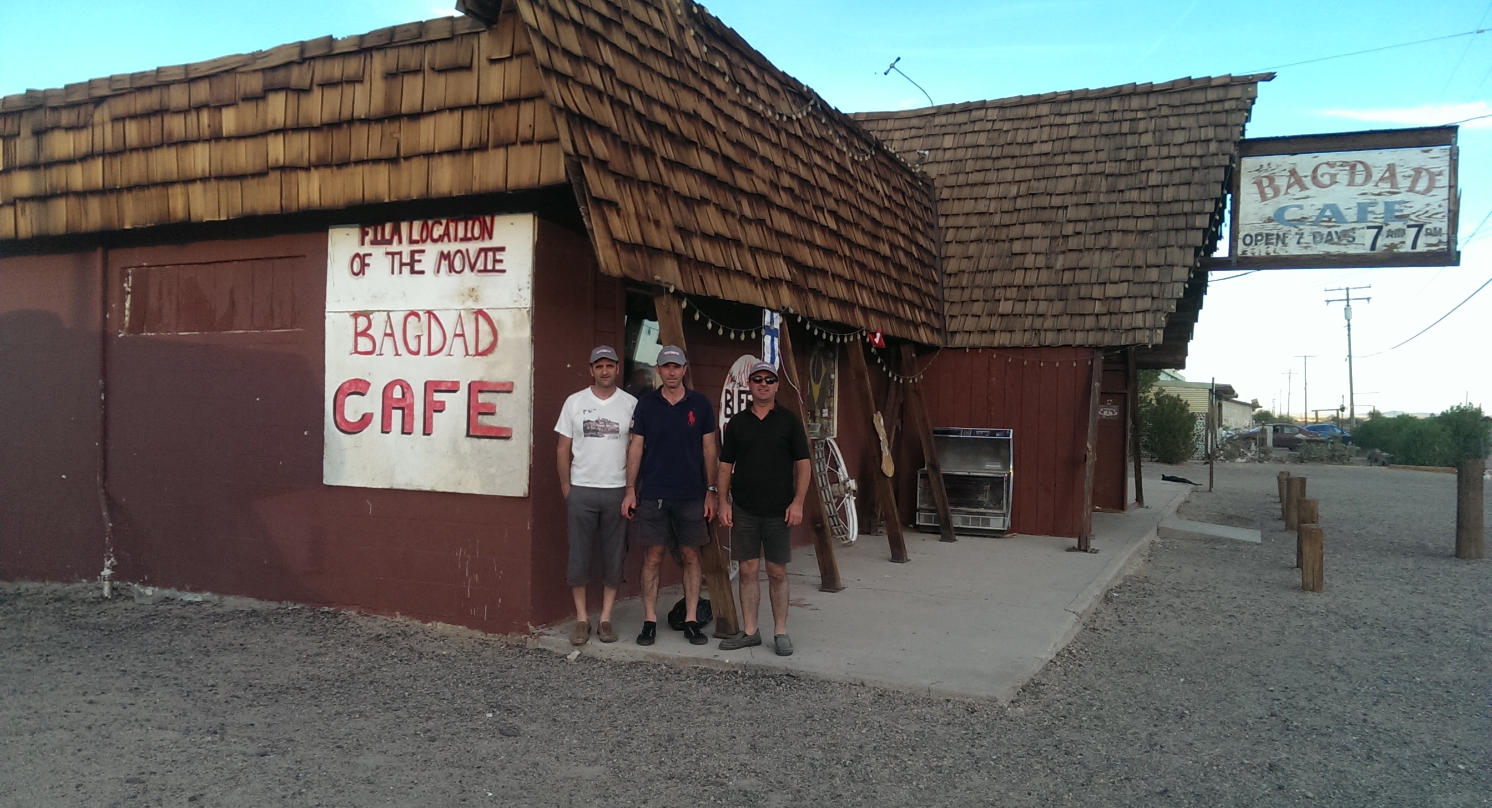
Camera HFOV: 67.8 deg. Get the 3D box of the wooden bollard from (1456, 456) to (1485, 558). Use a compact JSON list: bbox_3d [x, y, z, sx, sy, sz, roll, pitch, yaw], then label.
[{"bbox_3d":[8.257,1.194,12.624,0.264,1.140,0.264,1,0,25],"label":"wooden bollard"}]

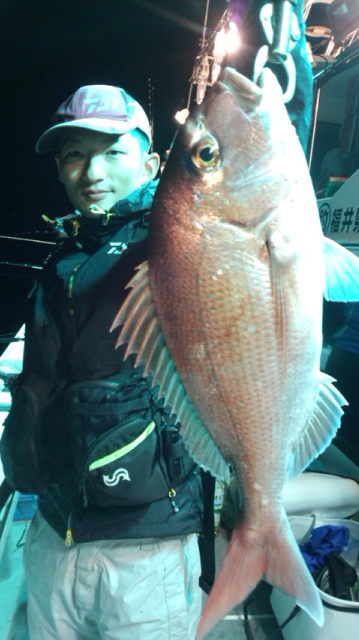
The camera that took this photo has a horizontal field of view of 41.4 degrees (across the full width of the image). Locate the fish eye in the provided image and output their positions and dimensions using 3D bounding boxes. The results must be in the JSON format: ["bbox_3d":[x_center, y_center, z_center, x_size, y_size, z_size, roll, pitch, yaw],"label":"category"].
[{"bbox_3d":[0.031,-0.199,0.565,0.035,0.041,0.022,2,6,7],"label":"fish eye"}]

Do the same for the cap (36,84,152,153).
[{"bbox_3d":[-0.150,-0.357,0.850,0.180,0.140,0.265,1,12,5],"label":"cap"}]

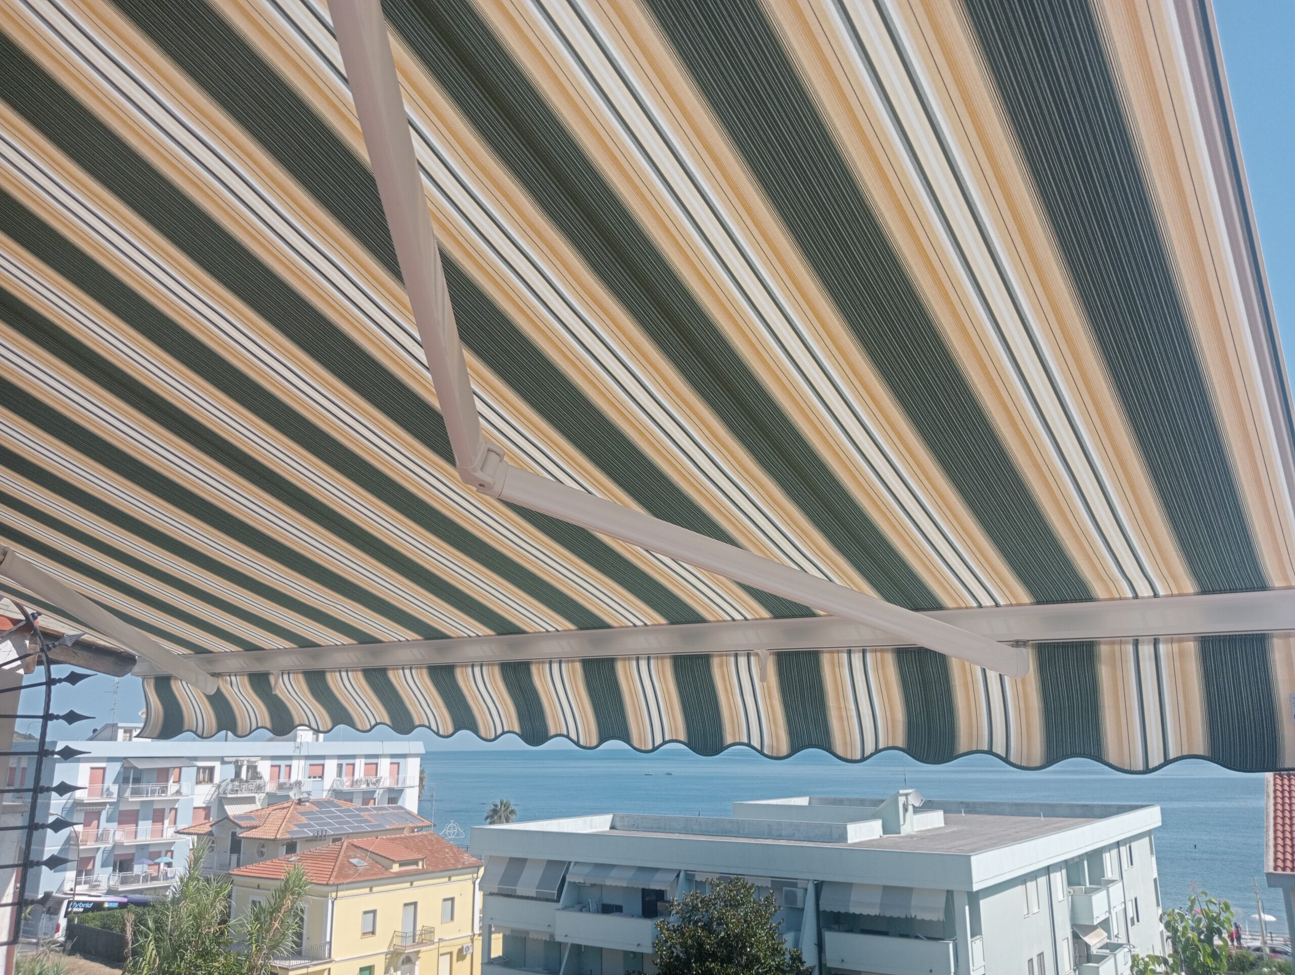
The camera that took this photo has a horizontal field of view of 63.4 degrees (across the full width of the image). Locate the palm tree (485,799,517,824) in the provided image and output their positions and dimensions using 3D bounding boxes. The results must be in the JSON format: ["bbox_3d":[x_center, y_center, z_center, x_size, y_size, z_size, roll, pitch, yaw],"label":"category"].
[{"bbox_3d":[-15.516,37.714,110.112,3.600,9.500,3.600,1,-14,-8],"label":"palm tree"}]

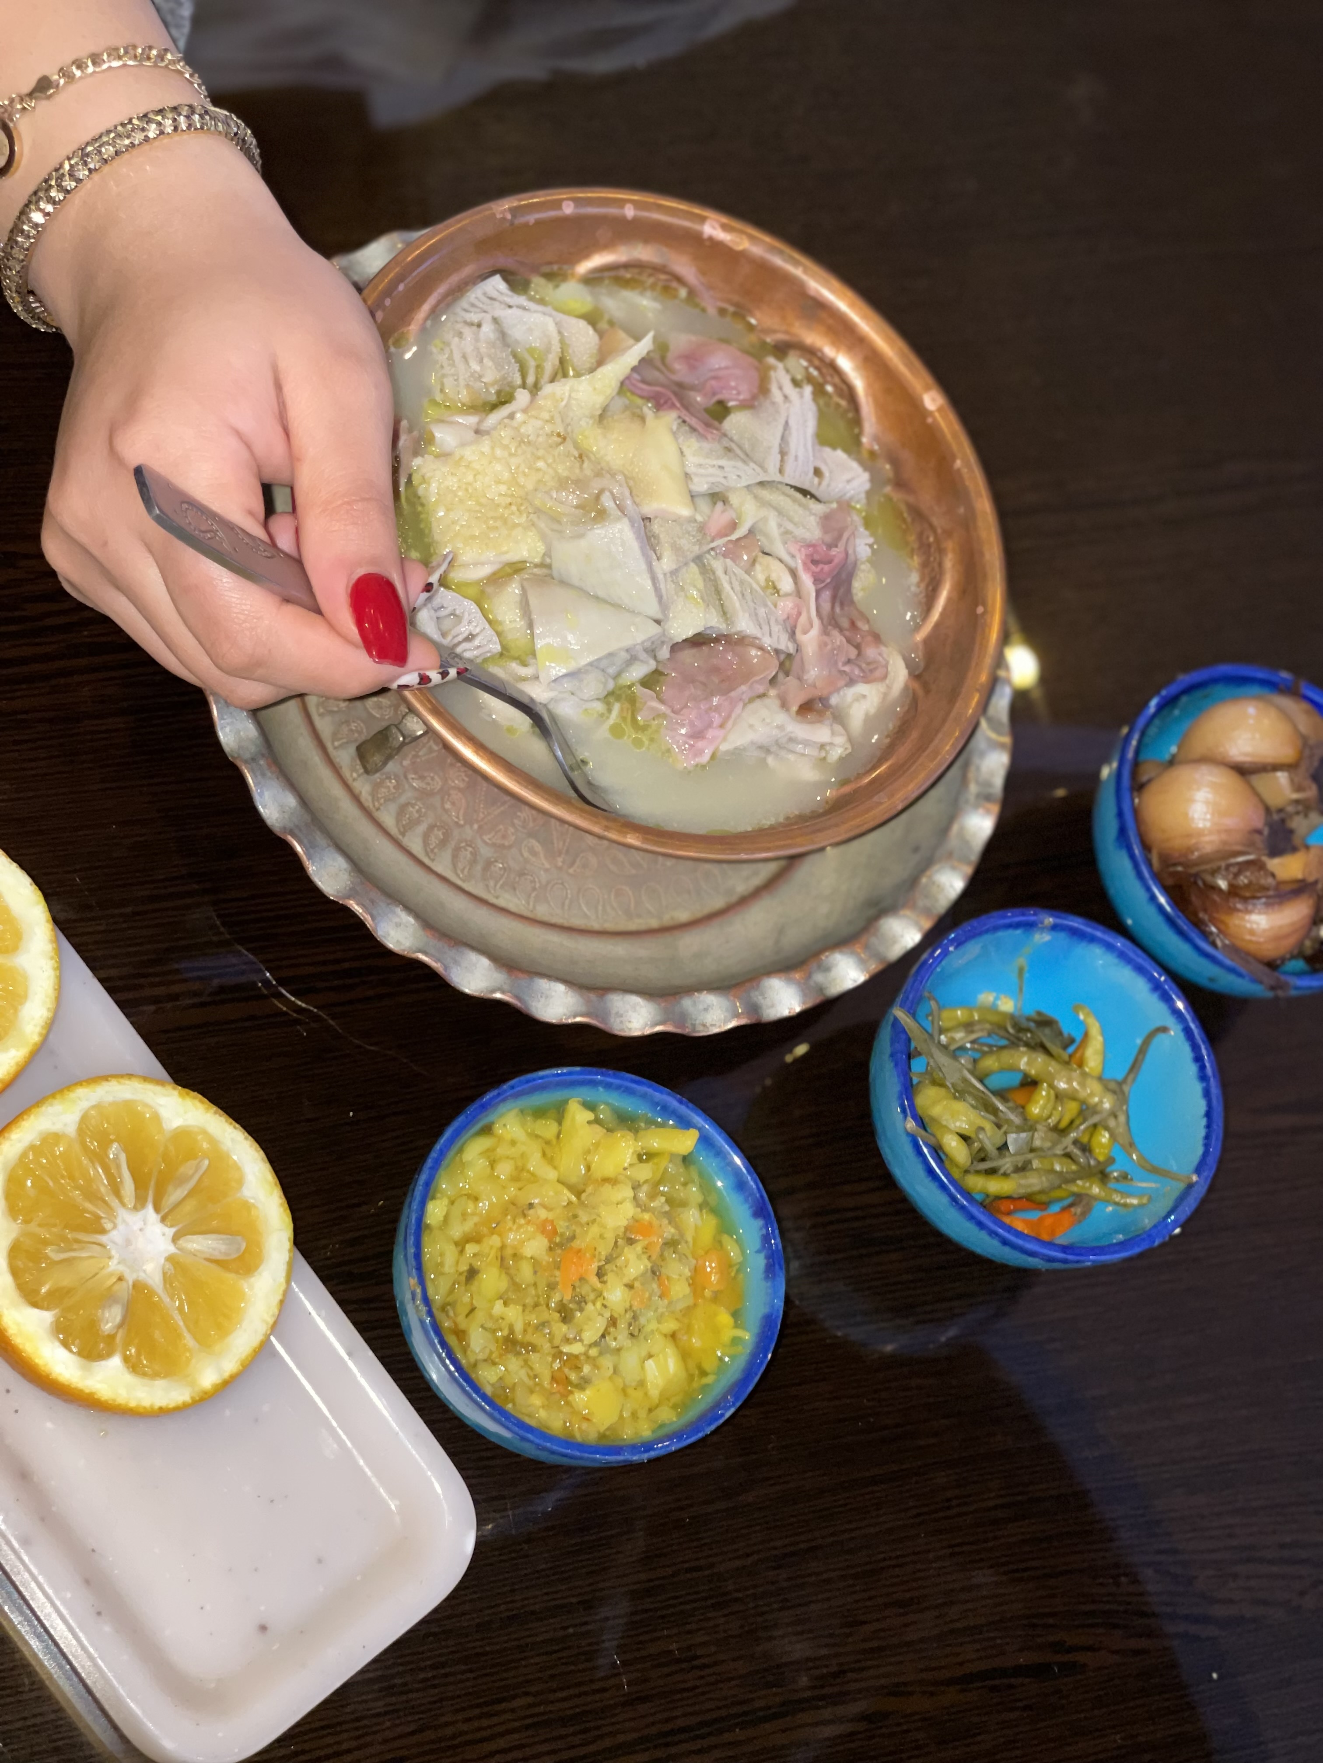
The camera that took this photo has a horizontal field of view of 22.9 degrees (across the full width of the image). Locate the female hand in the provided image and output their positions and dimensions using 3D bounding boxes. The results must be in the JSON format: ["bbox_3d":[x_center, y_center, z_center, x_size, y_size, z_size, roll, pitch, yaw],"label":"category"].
[{"bbox_3d":[-0.099,-0.101,0.721,0.095,0.088,0.140,-20,77,-29],"label":"female hand"}]

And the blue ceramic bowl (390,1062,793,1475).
[{"bbox_3d":[-0.022,0.093,0.752,0.092,0.044,0.092,9,65,-20],"label":"blue ceramic bowl"}]

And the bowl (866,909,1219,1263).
[{"bbox_3d":[0.089,0.057,0.813,0.092,0.044,0.092,9,65,-20],"label":"bowl"}]

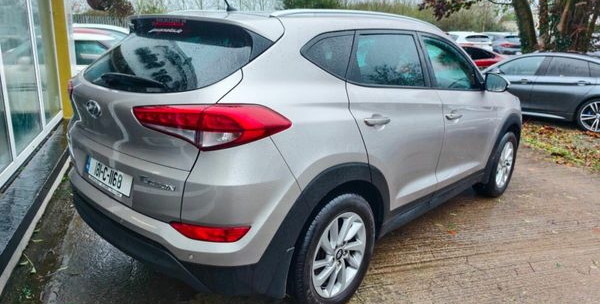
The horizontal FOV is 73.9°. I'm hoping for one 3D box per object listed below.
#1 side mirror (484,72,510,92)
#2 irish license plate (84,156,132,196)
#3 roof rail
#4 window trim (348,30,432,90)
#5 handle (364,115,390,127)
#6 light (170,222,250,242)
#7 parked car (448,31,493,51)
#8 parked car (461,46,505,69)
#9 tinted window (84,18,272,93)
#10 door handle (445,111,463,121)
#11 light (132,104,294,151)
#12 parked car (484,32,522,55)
[{"bbox_3d":[1.571,-0.543,3.166,0.210,0.155,0.130,15,19,41],"label":"side mirror"},{"bbox_3d":[-0.968,0.117,2.008,0.520,0.110,0.025,15,7,41],"label":"irish license plate"},{"bbox_3d":[0.459,-0.794,2.413,0.080,0.105,1.740,15,19,41],"label":"roof rail"},{"bbox_3d":[0.509,-0.518,2.248,0.051,0.386,0.910,-15,-2,45],"label":"window trim"},{"bbox_3d":[0.411,-0.160,2.056,0.055,0.055,0.240,15,19,41],"label":"handle"},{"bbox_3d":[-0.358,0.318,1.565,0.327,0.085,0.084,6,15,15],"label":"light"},{"bbox_3d":[8.304,-5.399,20.500,1.820,1.580,4.350,0,14,-8],"label":"parked car"},{"bbox_3d":[5.328,-3.182,14.500,1.800,1.450,4.400,-12,19,-43],"label":"parked car"},{"bbox_3d":[-0.753,-0.506,2.086,1.350,0.430,0.130,15,-18,41],"label":"tinted window"},{"bbox_3d":[1.086,-0.253,2.769,0.055,0.050,0.250,15,19,41],"label":"door handle"},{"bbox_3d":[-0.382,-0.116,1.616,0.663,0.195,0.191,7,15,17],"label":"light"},{"bbox_3d":[10.400,-5.400,20.300,1.820,1.550,4.300,4,15,8],"label":"parked car"}]

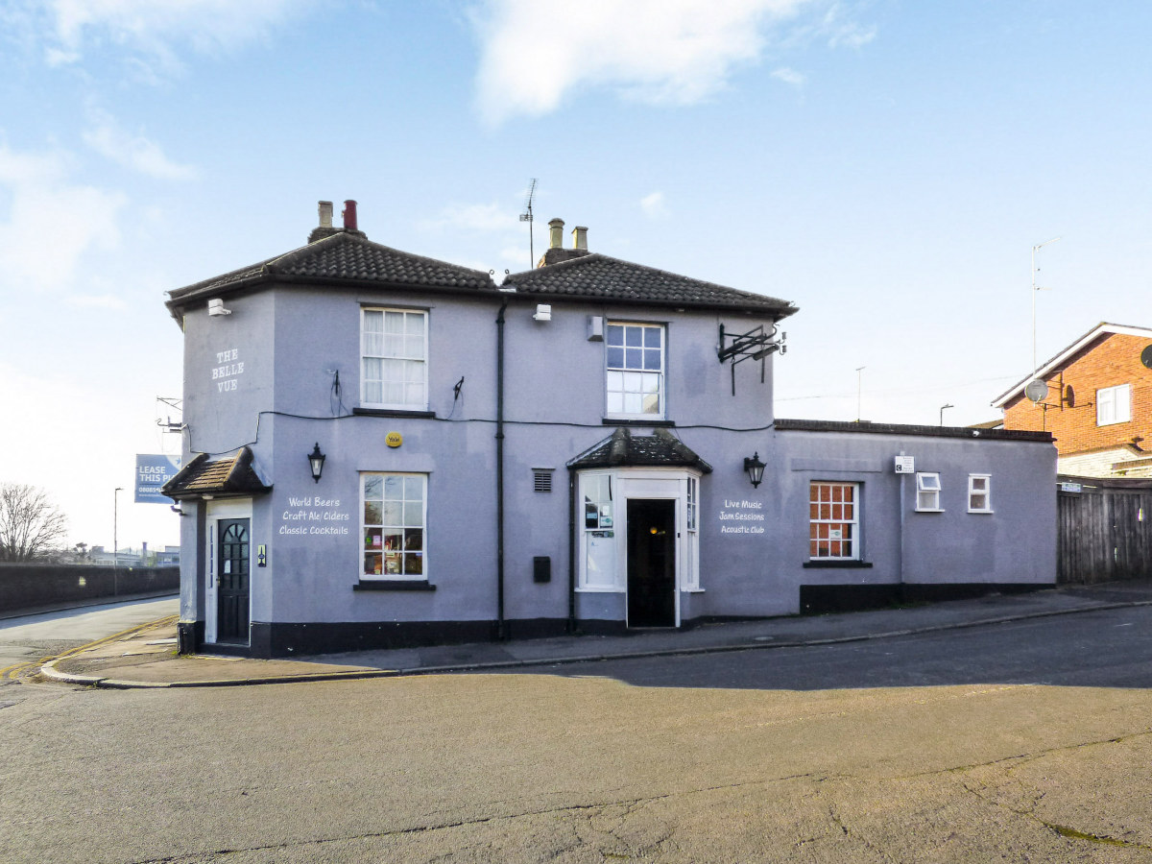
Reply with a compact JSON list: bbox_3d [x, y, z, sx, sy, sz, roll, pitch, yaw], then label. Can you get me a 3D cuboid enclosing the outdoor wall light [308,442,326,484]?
[{"bbox_3d":[-3.874,0.466,11.439,0.270,0.620,0.380,1,-3,-10],"label":"outdoor wall light"}]

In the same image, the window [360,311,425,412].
[{"bbox_3d":[-2.824,-1.155,11.881,1.010,1.570,0.120,1,-3,-10],"label":"window"}]

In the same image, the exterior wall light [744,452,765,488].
[{"bbox_3d":[2.930,0.624,12.595,0.270,0.600,0.400,1,-3,-10],"label":"exterior wall light"}]

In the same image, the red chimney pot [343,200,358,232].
[{"bbox_3d":[-4.401,-4.205,14.900,0.270,0.560,0.270,1,-3,-10],"label":"red chimney pot"}]

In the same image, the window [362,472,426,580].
[{"bbox_3d":[-2.831,1.468,11.880,1.010,1.660,0.120,1,-3,-10],"label":"window"}]

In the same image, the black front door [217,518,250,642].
[{"bbox_3d":[-5.485,2.381,12.250,0.760,1.980,0.080,-2,-3,27],"label":"black front door"}]

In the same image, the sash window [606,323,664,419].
[{"bbox_3d":[0.974,-0.998,12.526,0.980,1.600,0.120,1,-3,-10],"label":"sash window"}]

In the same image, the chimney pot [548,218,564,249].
[{"bbox_3d":[-0.396,-4.102,15.800,0.320,0.590,0.320,0,-3,0],"label":"chimney pot"}]

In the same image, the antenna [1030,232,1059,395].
[{"bbox_3d":[12.867,-3.227,21.000,0.300,4.200,0.800,1,-3,-23],"label":"antenna"}]

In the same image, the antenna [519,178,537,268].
[{"bbox_3d":[-1.006,-4.440,16.200,0.320,1.650,1.100,1,-3,-12],"label":"antenna"}]

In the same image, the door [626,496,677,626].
[{"bbox_3d":[1.172,2.030,11.900,0.760,1.990,0.080,0,-3,-8],"label":"door"}]

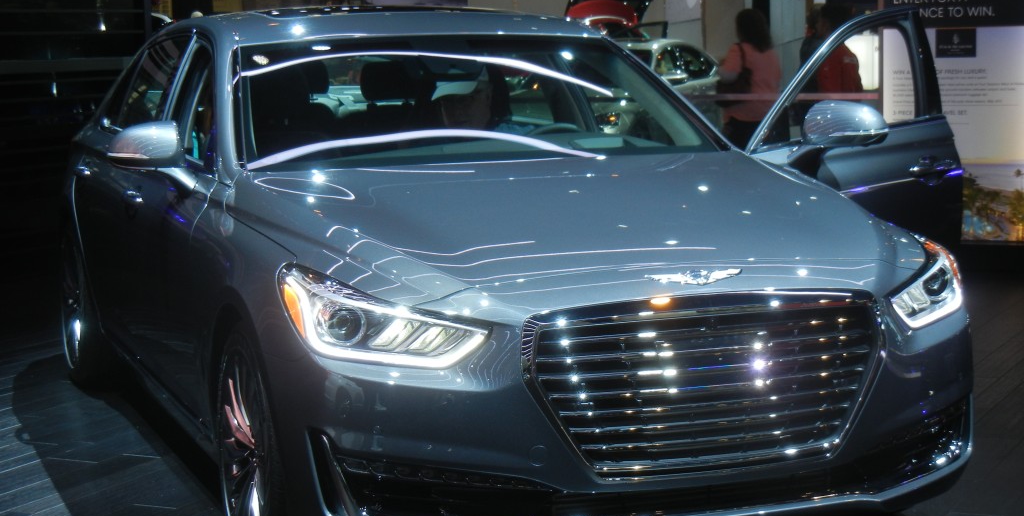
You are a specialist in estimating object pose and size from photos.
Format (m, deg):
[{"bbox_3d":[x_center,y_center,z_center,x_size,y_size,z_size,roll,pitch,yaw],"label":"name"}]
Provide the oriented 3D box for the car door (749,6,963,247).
[{"bbox_3d":[1.078,-0.243,6.607,0.320,1.120,1.170,5,8,42],"label":"car door"}]

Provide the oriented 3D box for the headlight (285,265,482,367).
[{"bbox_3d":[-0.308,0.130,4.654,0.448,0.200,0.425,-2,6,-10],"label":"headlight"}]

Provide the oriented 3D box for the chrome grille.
[{"bbox_3d":[0.457,0.281,4.598,0.924,0.423,0.125,-3,7,-20],"label":"chrome grille"}]

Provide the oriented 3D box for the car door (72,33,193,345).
[{"bbox_3d":[-1.342,-0.244,7.159,0.310,1.110,1.250,-3,7,-20],"label":"car door"}]

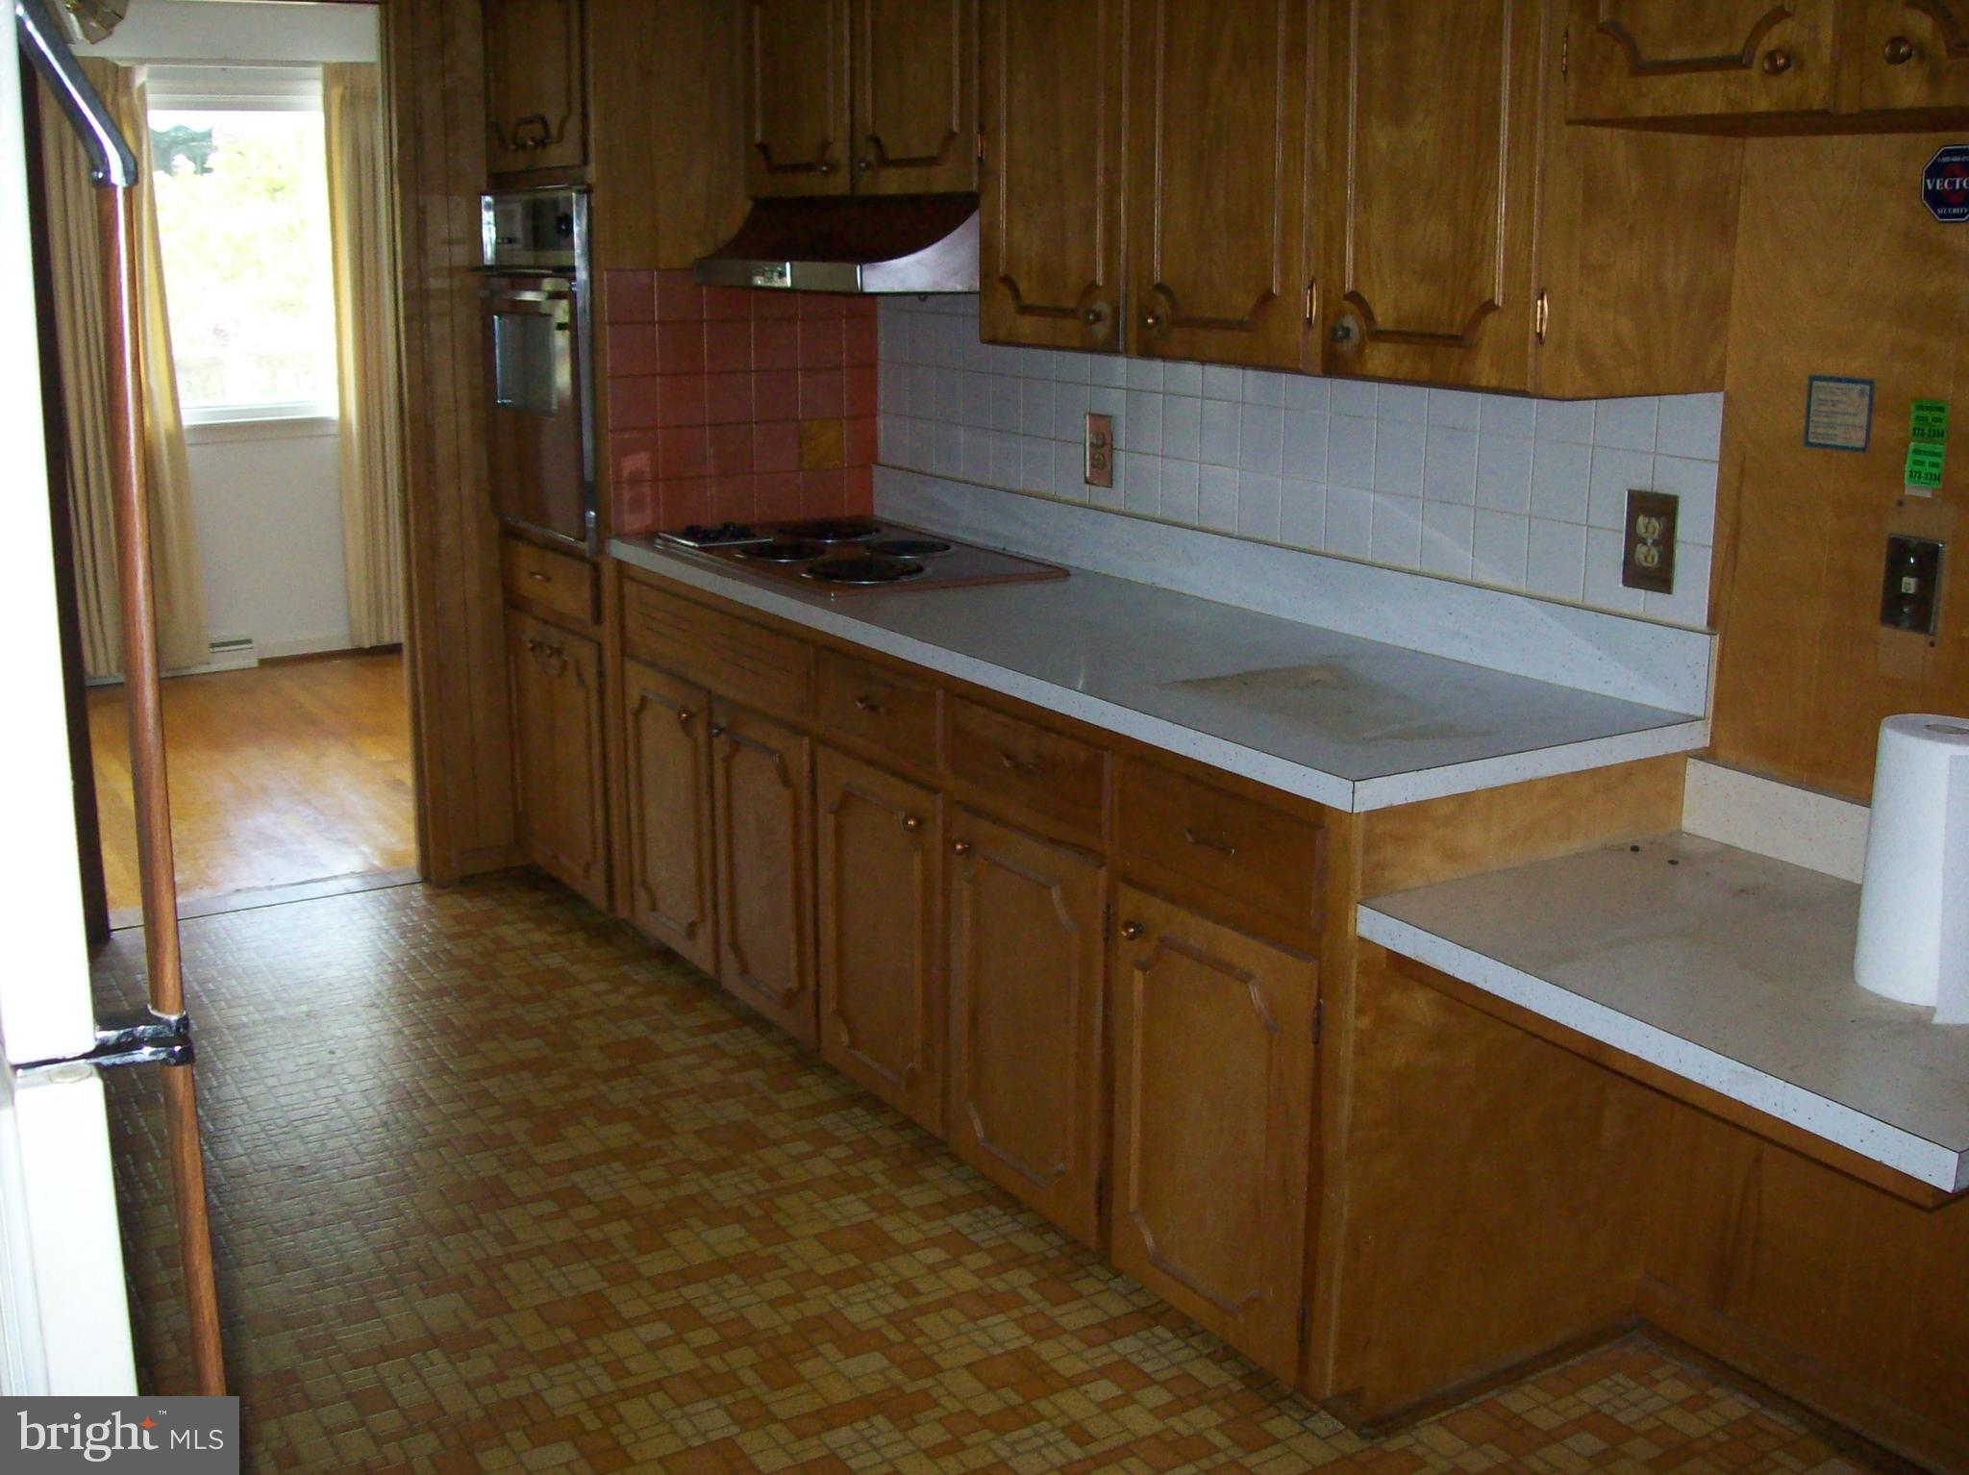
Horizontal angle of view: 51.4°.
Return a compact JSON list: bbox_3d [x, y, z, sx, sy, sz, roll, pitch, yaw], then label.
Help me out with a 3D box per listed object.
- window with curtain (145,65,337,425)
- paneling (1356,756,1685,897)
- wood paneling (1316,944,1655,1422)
[{"bbox_3d":[-2.563,-1.682,7.059,0.670,1.200,0.090,-8,17,-32],"label":"window with curtain"},{"bbox_3d":[0.694,0.106,2.623,0.610,0.131,0.024,-8,17,-32],"label":"paneling"},{"bbox_3d":[0.690,0.539,2.731,0.610,0.692,0.024,-8,17,-32],"label":"wood paneling"}]

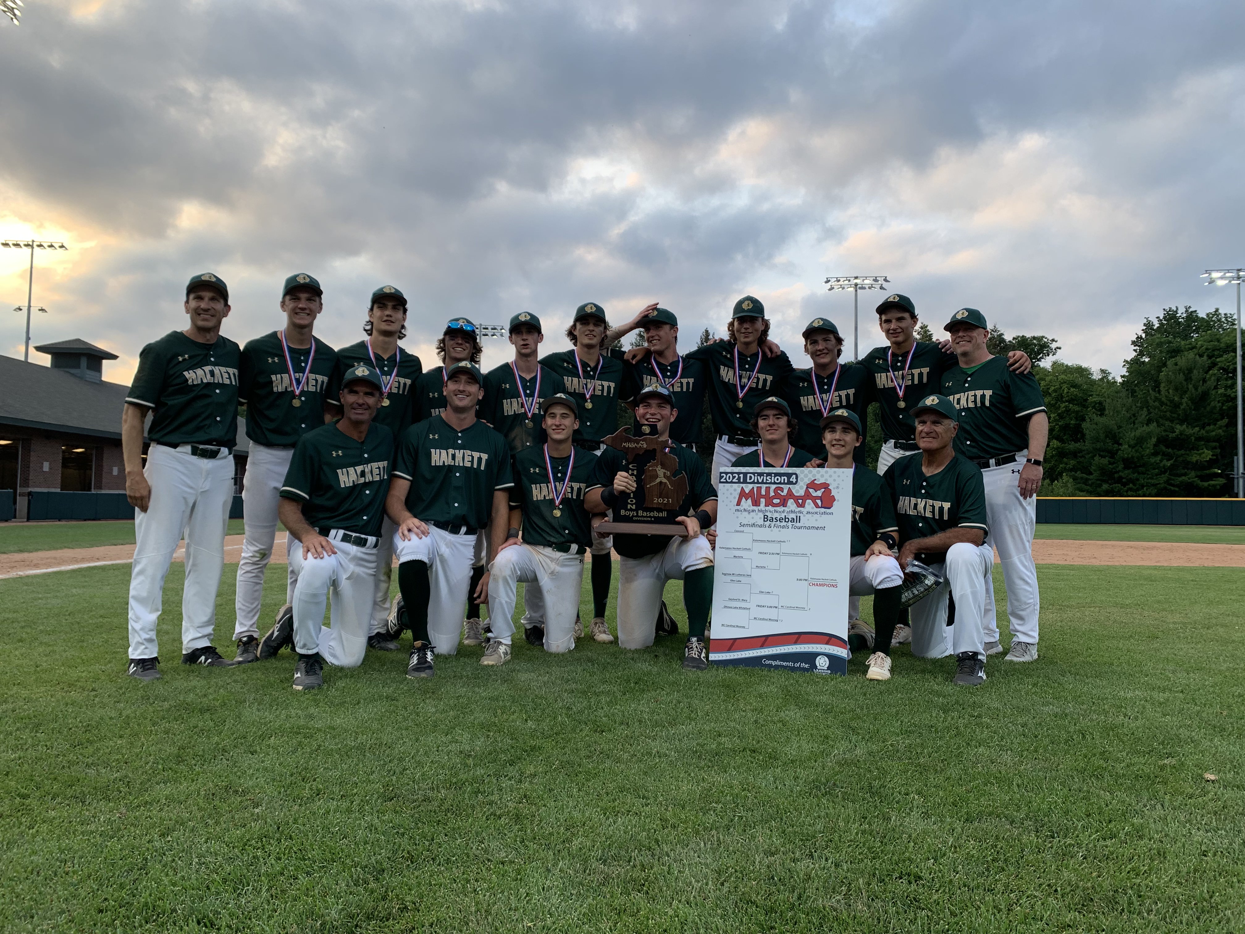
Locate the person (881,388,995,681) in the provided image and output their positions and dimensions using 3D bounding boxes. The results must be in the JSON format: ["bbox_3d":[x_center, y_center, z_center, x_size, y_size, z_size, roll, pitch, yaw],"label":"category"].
[{"bbox_3d":[1.540,0.299,4.512,0.533,1.300,1.088,-1,-3,28],"label":"person"}]

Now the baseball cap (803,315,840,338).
[{"bbox_3d":[1.037,-0.729,4.891,0.180,0.140,0.270,-1,-9,27],"label":"baseball cap"}]

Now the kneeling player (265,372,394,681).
[{"bbox_3d":[-1.320,0.218,4.140,0.550,1.360,0.830,3,-4,-38],"label":"kneeling player"}]

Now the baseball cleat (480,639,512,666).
[{"bbox_3d":[-0.590,0.858,4.400,0.105,0.120,0.290,0,-3,12],"label":"baseball cleat"}]

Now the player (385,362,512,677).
[{"bbox_3d":[-0.857,0.213,4.577,0.582,1.430,1.060,1,-3,-12],"label":"player"}]

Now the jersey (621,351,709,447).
[{"bbox_3d":[0.249,-0.361,5.224,0.500,0.560,0.280,1,-3,-2],"label":"jersey"}]

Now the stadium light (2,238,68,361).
[{"bbox_3d":[-50.380,-7.806,79.000,5.100,22.000,1.000,2,-3,-9],"label":"stadium light"}]

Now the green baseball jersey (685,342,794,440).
[{"bbox_3d":[0.633,-0.407,5.050,0.570,0.540,0.290,6,-3,7],"label":"green baseball jersey"}]

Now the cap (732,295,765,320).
[{"bbox_3d":[0.676,-0.854,5.020,0.180,0.135,0.265,1,0,11],"label":"cap"}]

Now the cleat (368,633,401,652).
[{"bbox_3d":[-1.225,0.874,4.820,0.290,0.120,0.105,-2,-4,45],"label":"cleat"}]

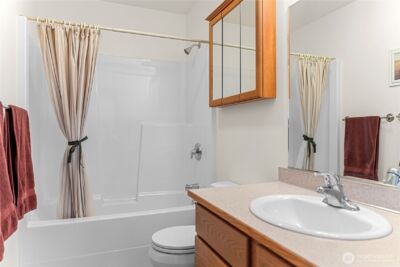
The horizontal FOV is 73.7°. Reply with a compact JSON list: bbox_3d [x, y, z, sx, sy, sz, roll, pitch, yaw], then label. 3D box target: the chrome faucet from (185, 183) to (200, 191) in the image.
[{"bbox_3d":[-0.080,0.548,2.755,0.148,0.068,0.060,0,0,-22],"label":"chrome faucet"}]

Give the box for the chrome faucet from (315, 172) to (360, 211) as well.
[{"bbox_3d":[0.501,0.216,1.021,0.165,0.137,0.155,0,0,-22],"label":"chrome faucet"}]

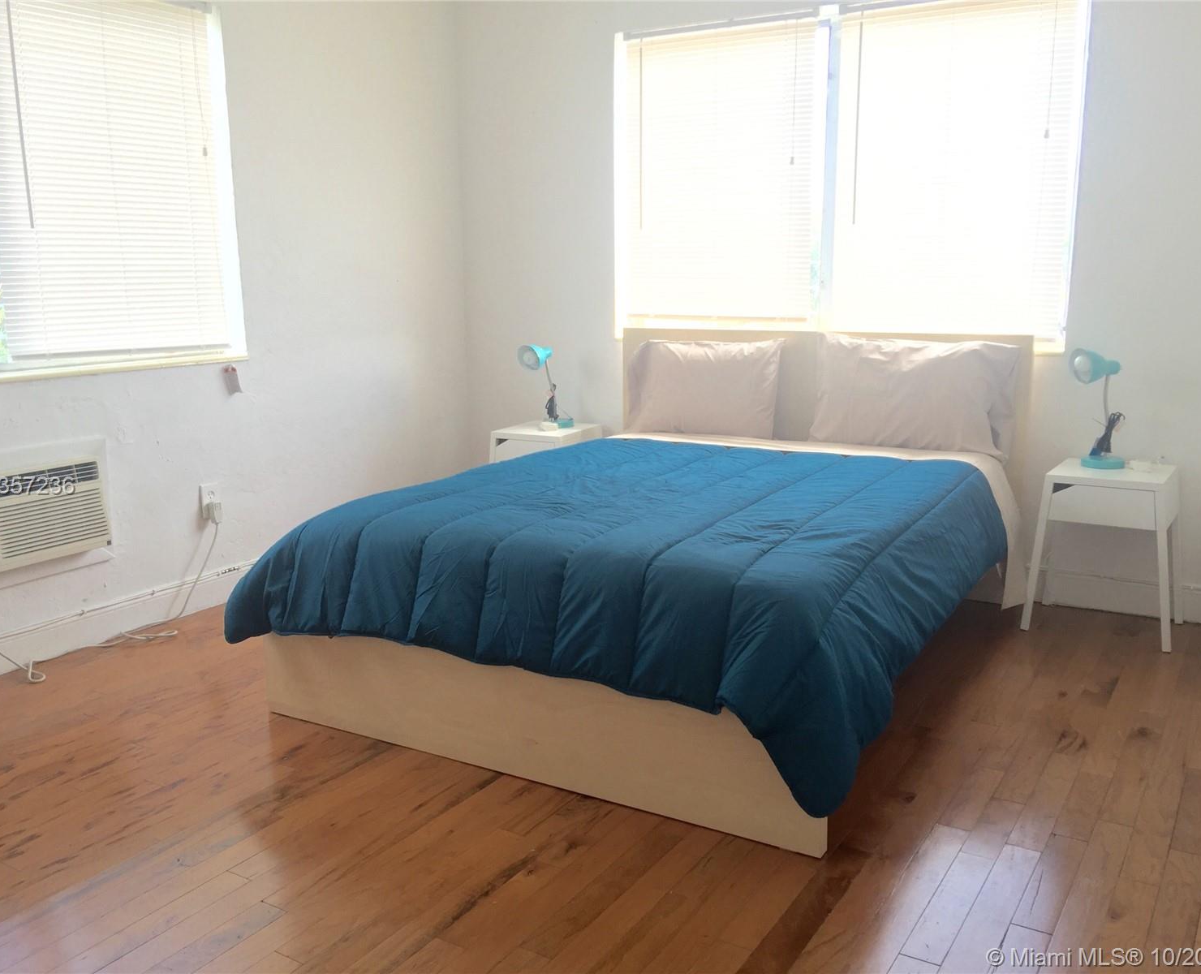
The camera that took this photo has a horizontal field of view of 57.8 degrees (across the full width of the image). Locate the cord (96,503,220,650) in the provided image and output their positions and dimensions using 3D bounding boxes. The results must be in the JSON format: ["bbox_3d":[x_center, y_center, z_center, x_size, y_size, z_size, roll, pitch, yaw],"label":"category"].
[{"bbox_3d":[-1.546,0.316,3.933,0.160,0.380,0.610,6,13,31],"label":"cord"}]

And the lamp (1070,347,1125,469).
[{"bbox_3d":[1.730,-0.275,3.768,0.210,0.410,0.150,-3,11,-11],"label":"lamp"}]

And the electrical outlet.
[{"bbox_3d":[-1.483,0.056,4.127,0.020,0.120,0.076,6,13,31],"label":"electrical outlet"}]

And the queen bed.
[{"bbox_3d":[0.298,0.052,3.541,1.673,0.999,2.119,6,13,31],"label":"queen bed"}]

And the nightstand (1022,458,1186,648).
[{"bbox_3d":[1.755,0.218,3.765,0.465,0.550,0.375,6,13,32],"label":"nightstand"}]

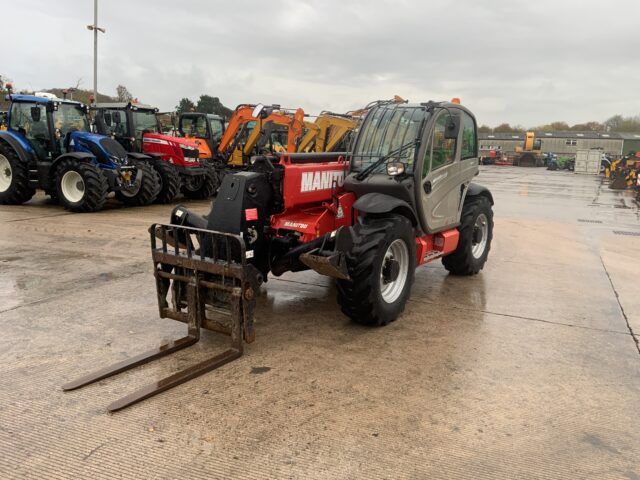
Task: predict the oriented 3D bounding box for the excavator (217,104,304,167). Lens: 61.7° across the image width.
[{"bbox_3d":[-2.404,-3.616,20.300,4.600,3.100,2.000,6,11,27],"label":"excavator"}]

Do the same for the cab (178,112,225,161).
[{"bbox_3d":[-4.420,-3.860,20.000,1.400,1.800,1.150,7,11,27],"label":"cab"}]

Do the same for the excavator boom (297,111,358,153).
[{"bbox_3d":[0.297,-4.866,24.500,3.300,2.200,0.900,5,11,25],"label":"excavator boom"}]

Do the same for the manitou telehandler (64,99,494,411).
[{"bbox_3d":[0.087,-0.474,6.311,2.300,2.470,6.690,7,12,33],"label":"manitou telehandler"}]

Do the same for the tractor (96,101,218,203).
[{"bbox_3d":[-5.857,-2.880,18.098,4.600,3.050,2.300,6,11,26],"label":"tractor"}]

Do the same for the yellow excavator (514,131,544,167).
[{"bbox_3d":[22.125,-9.636,56.178,3.200,3.900,7.200,5,10,19],"label":"yellow excavator"}]

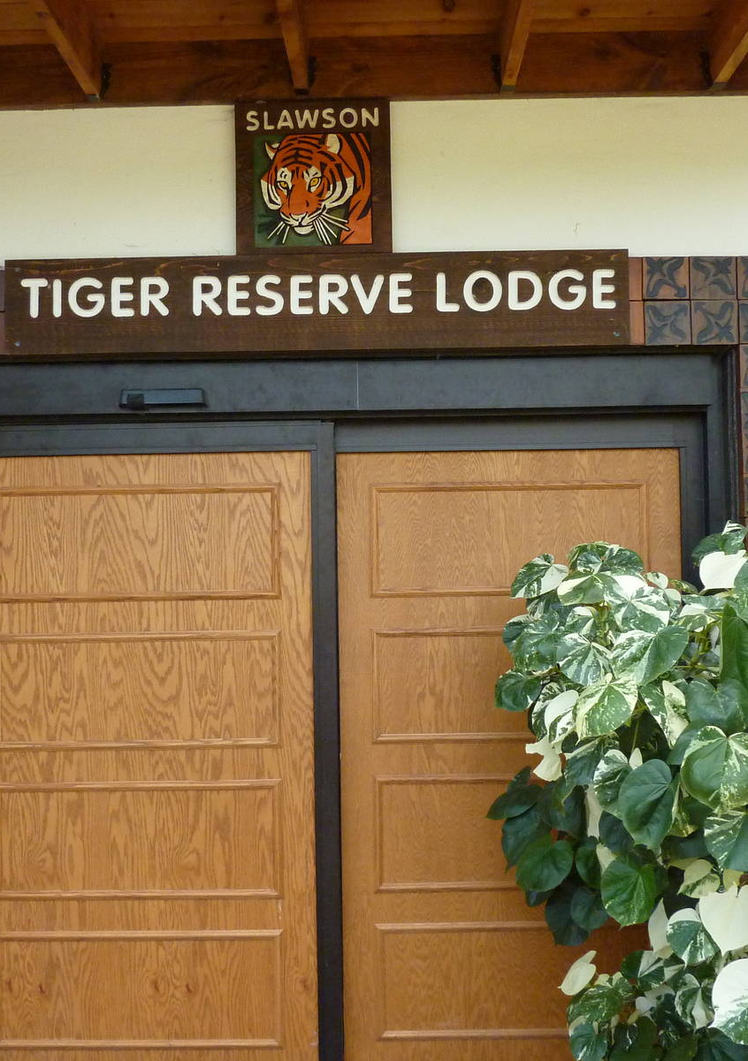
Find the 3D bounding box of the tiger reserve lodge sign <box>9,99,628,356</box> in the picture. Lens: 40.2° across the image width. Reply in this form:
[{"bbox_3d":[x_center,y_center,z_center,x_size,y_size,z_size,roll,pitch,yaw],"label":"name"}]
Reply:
[{"bbox_3d":[-0.173,-0.901,3.031,1.833,0.748,0.042,-1,-2,1],"label":"tiger reserve lodge sign"}]

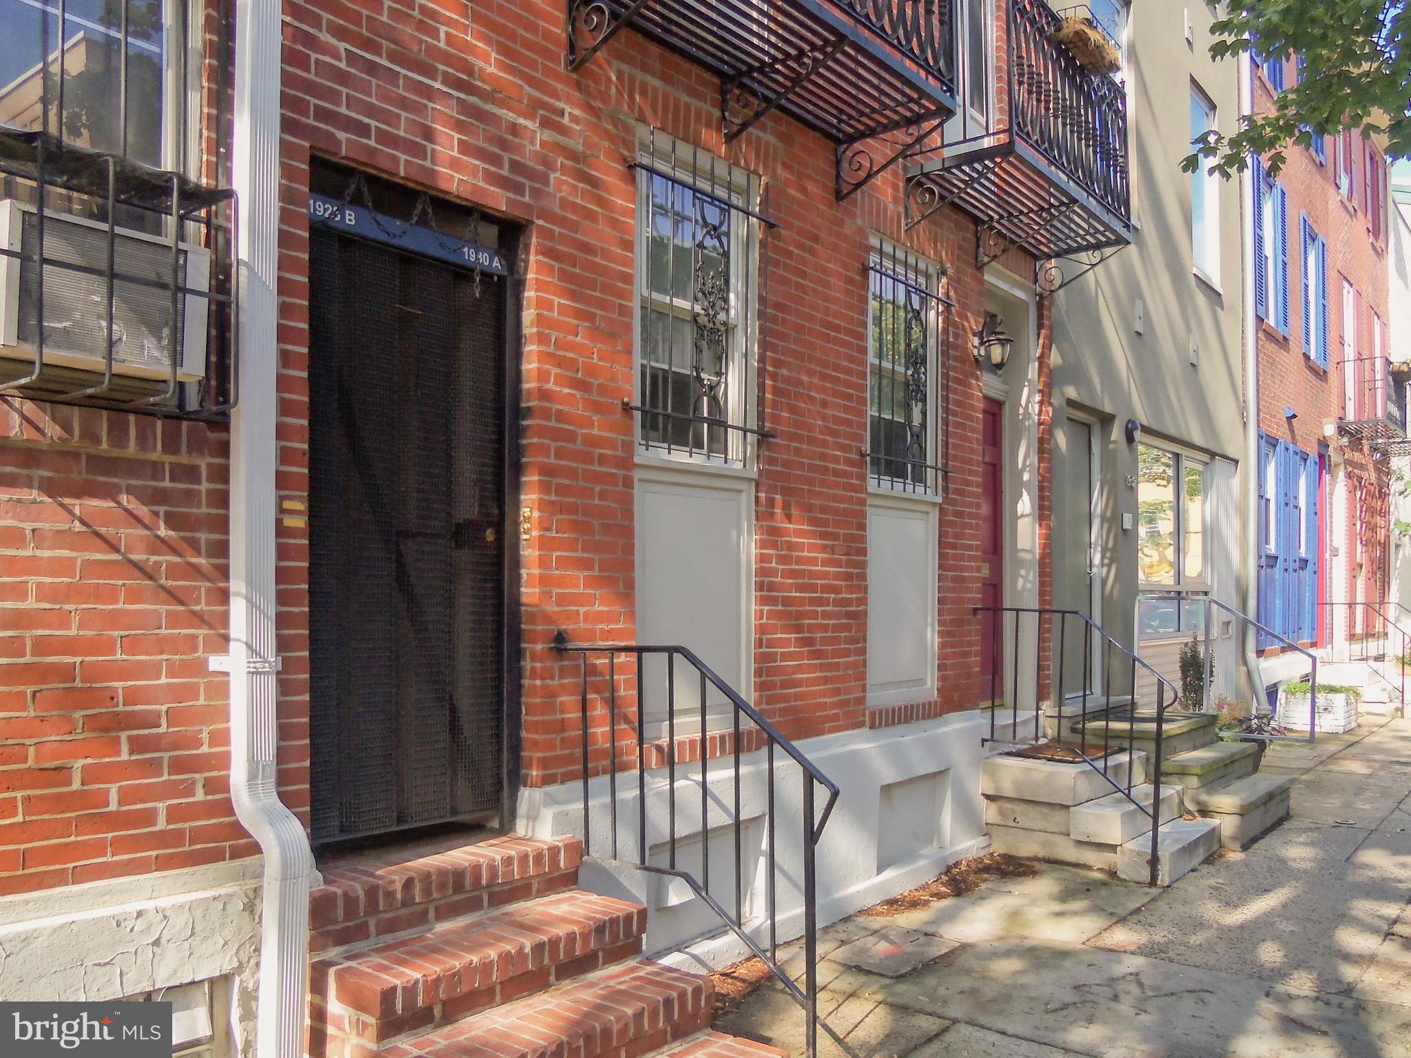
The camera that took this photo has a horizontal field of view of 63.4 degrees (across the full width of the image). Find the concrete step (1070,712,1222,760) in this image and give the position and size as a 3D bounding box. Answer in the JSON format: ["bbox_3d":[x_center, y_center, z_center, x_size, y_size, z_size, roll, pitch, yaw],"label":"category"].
[{"bbox_3d":[3.194,1.487,8.316,0.665,0.189,1.400,-2,-4,38],"label":"concrete step"}]

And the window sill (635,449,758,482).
[{"bbox_3d":[-0.034,-0.271,5.078,0.100,0.060,0.850,-2,-3,39],"label":"window sill"}]

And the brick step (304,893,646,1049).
[{"bbox_3d":[-0.653,1.323,3.484,0.334,0.181,1.051,-2,-4,38],"label":"brick step"}]

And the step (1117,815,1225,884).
[{"bbox_3d":[2.803,1.920,6.849,0.285,0.187,1.140,-2,-4,38],"label":"step"}]

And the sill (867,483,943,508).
[{"bbox_3d":[1.125,-0.190,6.500,0.090,0.052,0.880,-2,-4,38],"label":"sill"}]

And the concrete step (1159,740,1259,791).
[{"bbox_3d":[3.532,1.649,7.979,0.300,0.200,1.480,-2,-3,39],"label":"concrete step"}]

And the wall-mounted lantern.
[{"bbox_3d":[1.786,-1.165,7.081,0.230,0.360,0.190,-2,-3,39],"label":"wall-mounted lantern"}]

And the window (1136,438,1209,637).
[{"bbox_3d":[4.366,0.140,10.635,0.110,1.700,2.180,-2,-3,39],"label":"window"}]

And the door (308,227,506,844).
[{"bbox_3d":[-1.008,0.042,3.915,0.050,1.980,0.840,-2,-4,38],"label":"door"}]

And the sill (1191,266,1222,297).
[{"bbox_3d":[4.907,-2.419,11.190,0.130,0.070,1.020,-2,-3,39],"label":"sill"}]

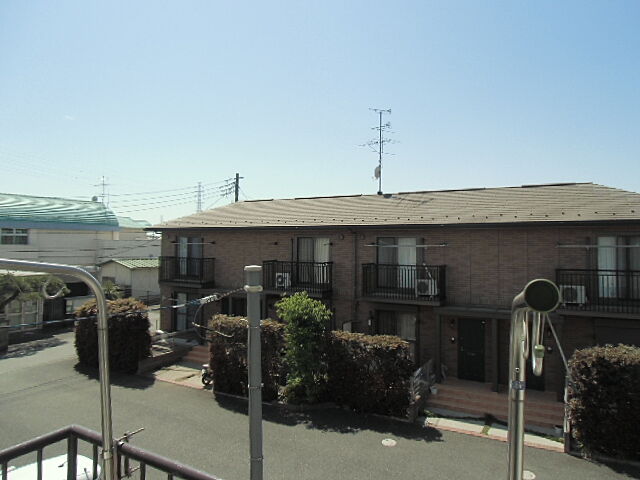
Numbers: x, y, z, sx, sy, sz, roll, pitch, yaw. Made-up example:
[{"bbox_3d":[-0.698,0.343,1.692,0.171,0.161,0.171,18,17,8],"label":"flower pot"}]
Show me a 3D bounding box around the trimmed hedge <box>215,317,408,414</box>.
[{"bbox_3d":[-0.480,4.100,15.200,7.150,2.450,1.200,0,0,25],"label":"trimmed hedge"}]

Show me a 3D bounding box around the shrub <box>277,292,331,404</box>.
[{"bbox_3d":[-0.570,3.580,15.550,1.700,3.600,1.500,0,0,25],"label":"shrub"}]

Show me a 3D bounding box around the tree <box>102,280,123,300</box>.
[{"bbox_3d":[-16.600,4.300,35.500,1.800,2.300,1.800,0,0,25],"label":"tree"}]

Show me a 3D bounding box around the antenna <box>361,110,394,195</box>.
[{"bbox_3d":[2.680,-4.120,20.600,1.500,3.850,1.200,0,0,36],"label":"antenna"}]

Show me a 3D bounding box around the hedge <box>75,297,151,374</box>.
[{"bbox_3d":[-9.100,4.030,19.600,3.200,2.750,1.500,0,0,28],"label":"hedge"}]

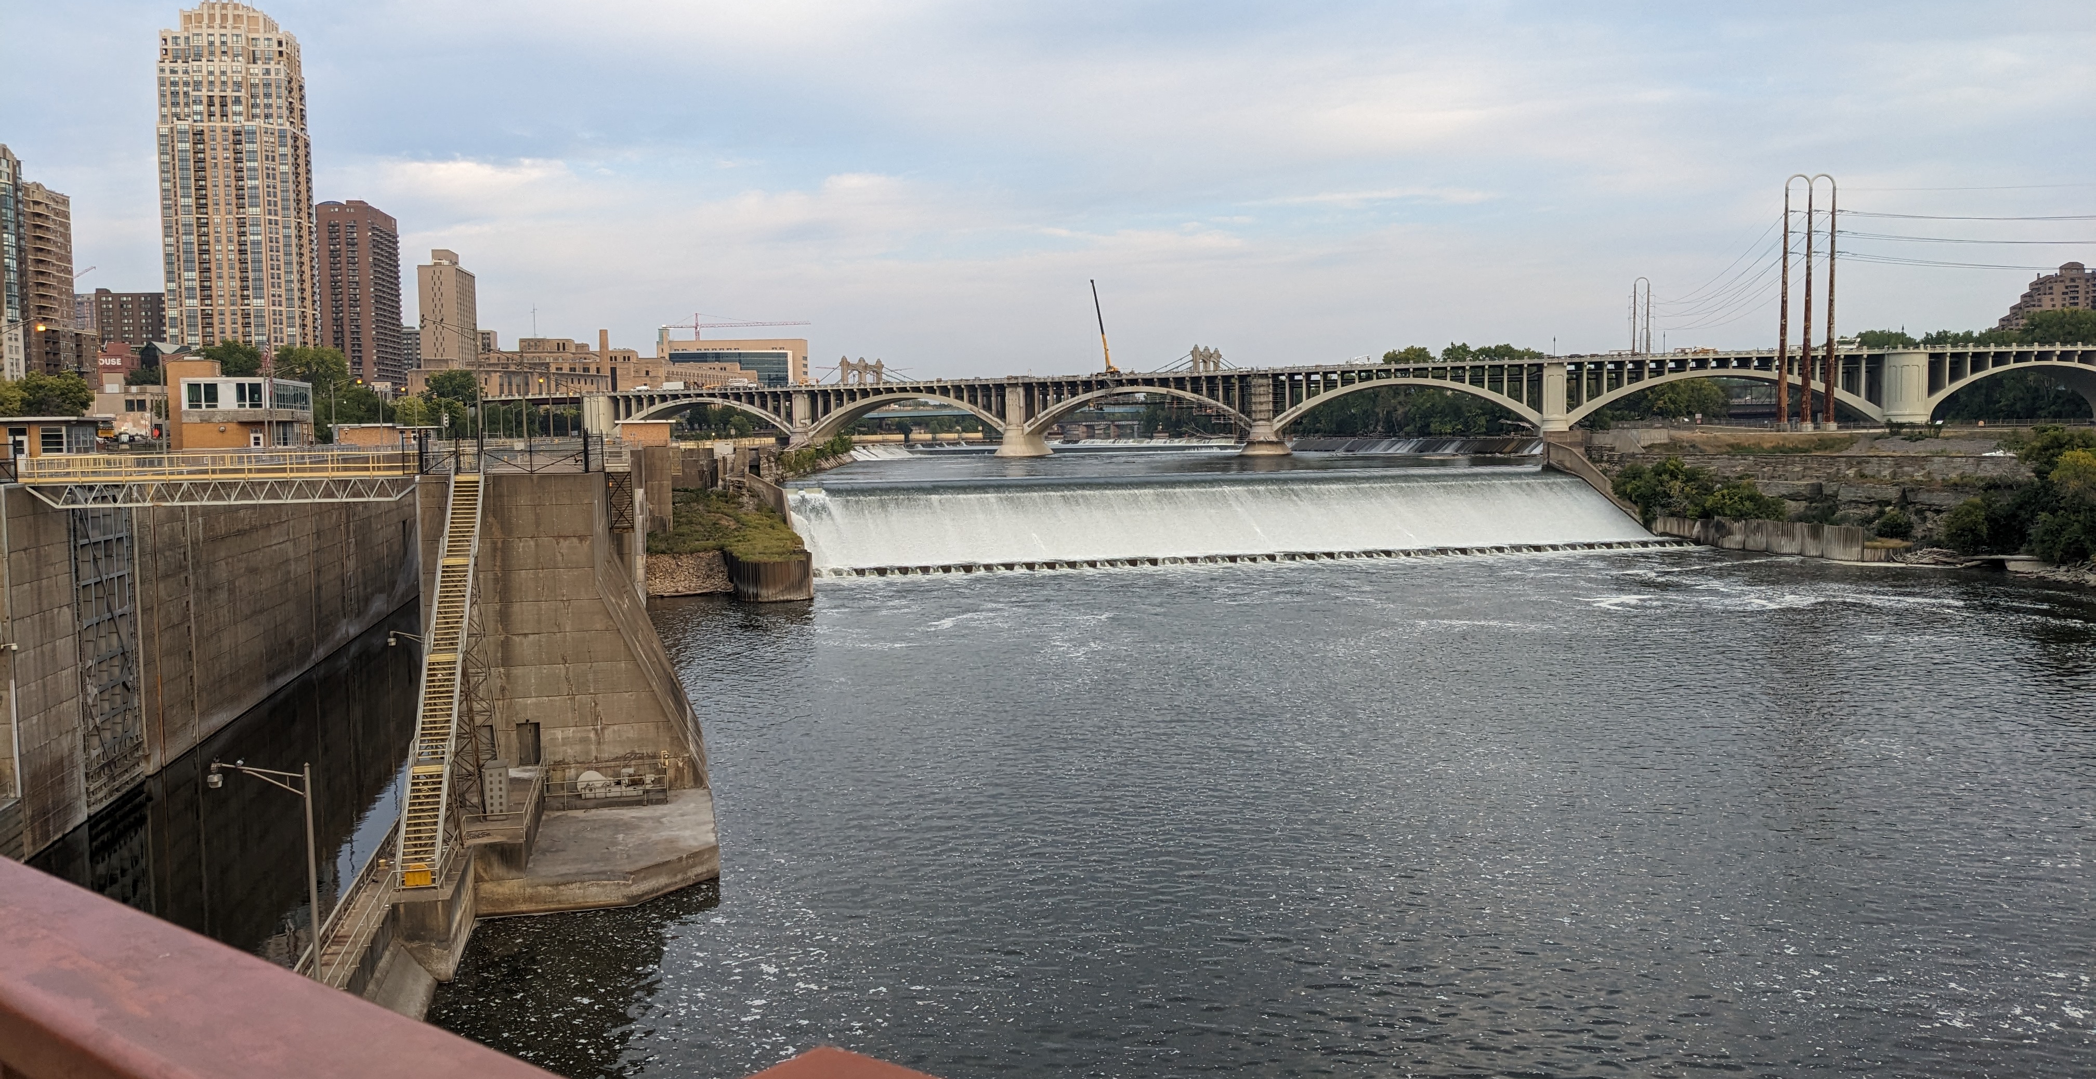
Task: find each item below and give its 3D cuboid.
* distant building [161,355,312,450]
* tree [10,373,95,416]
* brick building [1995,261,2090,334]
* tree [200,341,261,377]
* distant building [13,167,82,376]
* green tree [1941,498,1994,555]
[{"bbox_3d":[-96.377,-16.048,195.171,10.800,10.000,20.000,-2,5,-12],"label":"distant building"},{"bbox_3d":[-107.610,-13.820,177.380,7.700,8.700,7.700,-3,5,-31],"label":"tree"},{"bbox_3d":[486.301,-101.034,785.000,72.000,63.000,45.000,2,5,31],"label":"brick building"},{"bbox_3d":[-130.670,-24.070,260.850,10.300,15.200,10.300,-3,4,-26],"label":"tree"},{"bbox_3d":[-240.900,-53.280,380.270,18.000,59.700,32.000,-2,4,-12],"label":"distant building"},{"bbox_3d":[116.979,-1.562,208.000,5.800,7.200,5.600,2,5,29],"label":"green tree"}]

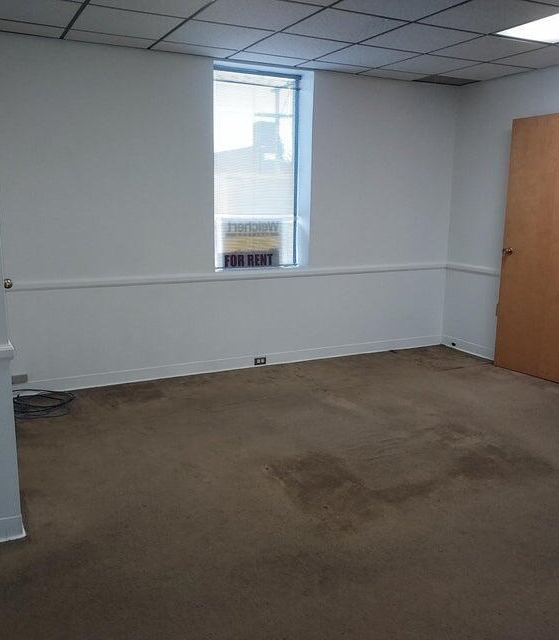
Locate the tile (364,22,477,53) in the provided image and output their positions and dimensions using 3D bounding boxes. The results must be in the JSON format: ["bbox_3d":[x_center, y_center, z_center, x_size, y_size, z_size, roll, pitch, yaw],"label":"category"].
[{"bbox_3d":[0.938,-1.883,3.941,0.599,0.020,0.605,-5,13,-26],"label":"tile"}]

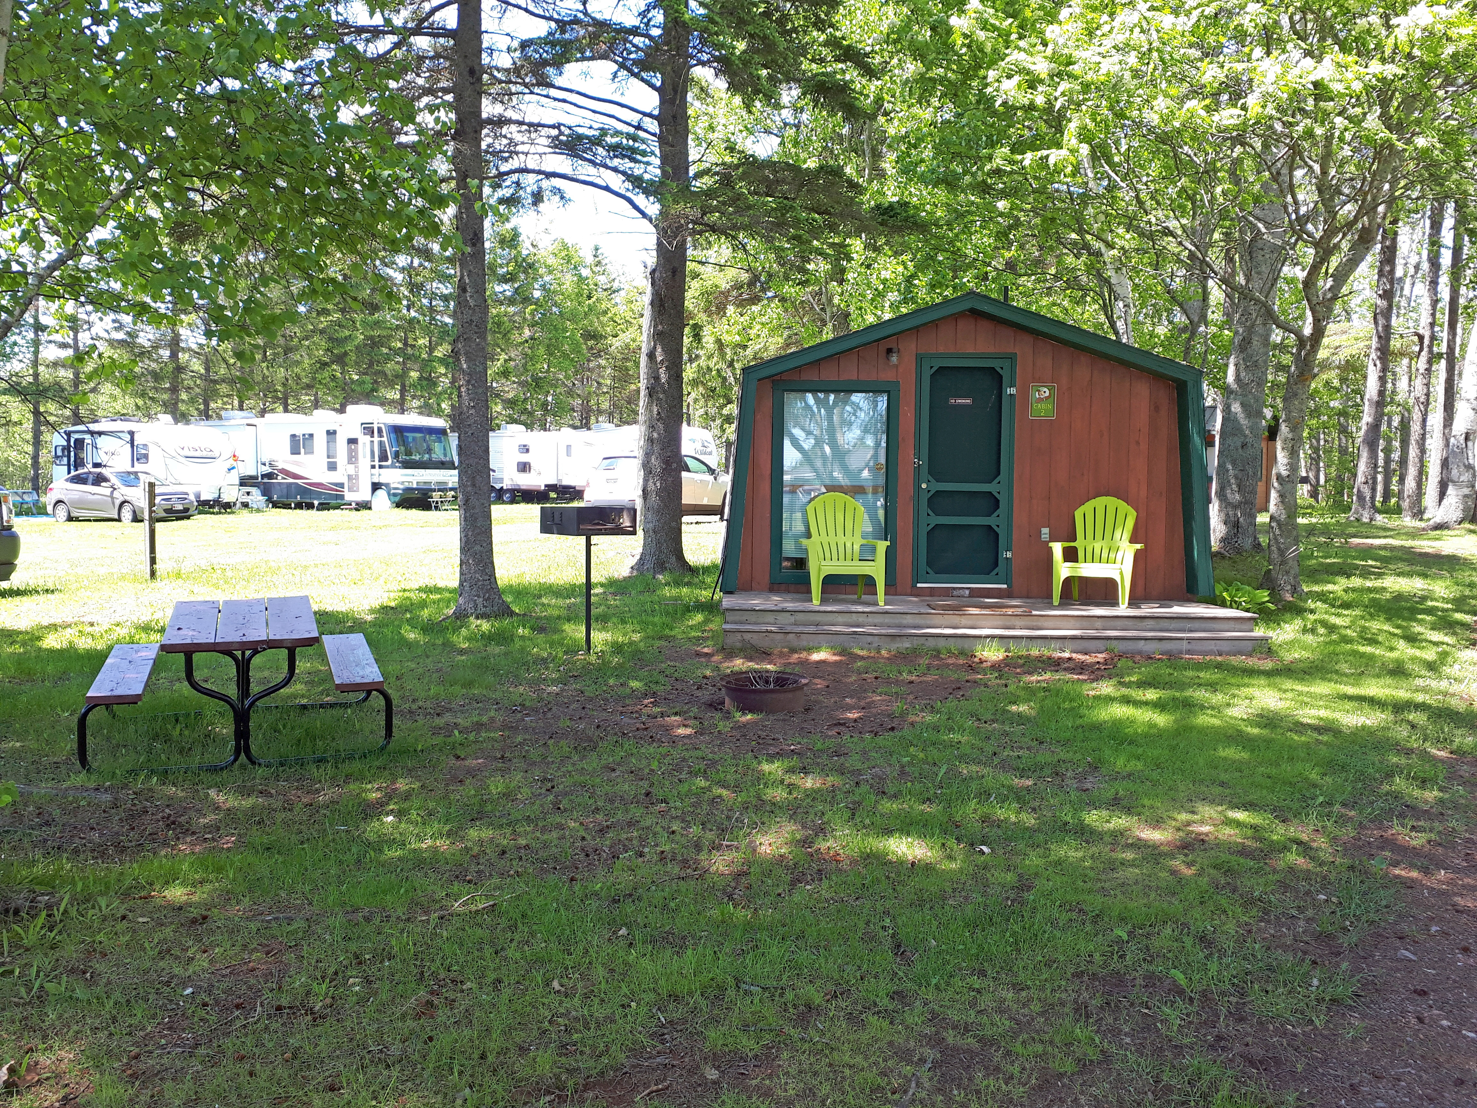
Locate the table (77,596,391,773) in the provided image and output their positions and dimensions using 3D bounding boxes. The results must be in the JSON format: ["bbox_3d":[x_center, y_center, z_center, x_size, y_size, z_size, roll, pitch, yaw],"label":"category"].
[{"bbox_3d":[-2.860,0.700,6.670,1.530,0.700,1.310,-1,6,-23],"label":"table"}]

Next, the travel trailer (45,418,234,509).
[{"bbox_3d":[-20.276,-3.106,39.500,6.600,3.100,2.400,2,4,28],"label":"travel trailer"}]

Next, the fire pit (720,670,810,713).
[{"bbox_3d":[0.163,0.876,7.275,0.565,0.170,0.565,1,4,2],"label":"fire pit"}]

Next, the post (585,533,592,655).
[{"bbox_3d":[-1.137,0.301,8.720,0.045,0.940,0.045,1,4,2],"label":"post"}]

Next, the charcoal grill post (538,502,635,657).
[{"bbox_3d":[-1.133,0.201,8.720,0.420,1.110,0.580,4,5,44],"label":"charcoal grill post"}]

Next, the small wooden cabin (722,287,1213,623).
[{"bbox_3d":[2.161,-0.993,12.360,4.330,2.890,4.550,1,4,3],"label":"small wooden cabin"}]

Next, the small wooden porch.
[{"bbox_3d":[1.994,0.575,9.494,4.170,0.290,1.460,1,4,2],"label":"small wooden porch"}]

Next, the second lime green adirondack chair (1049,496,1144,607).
[{"bbox_3d":[3.038,-0.024,9.845,0.760,0.910,0.800,2,4,21],"label":"second lime green adirondack chair"}]

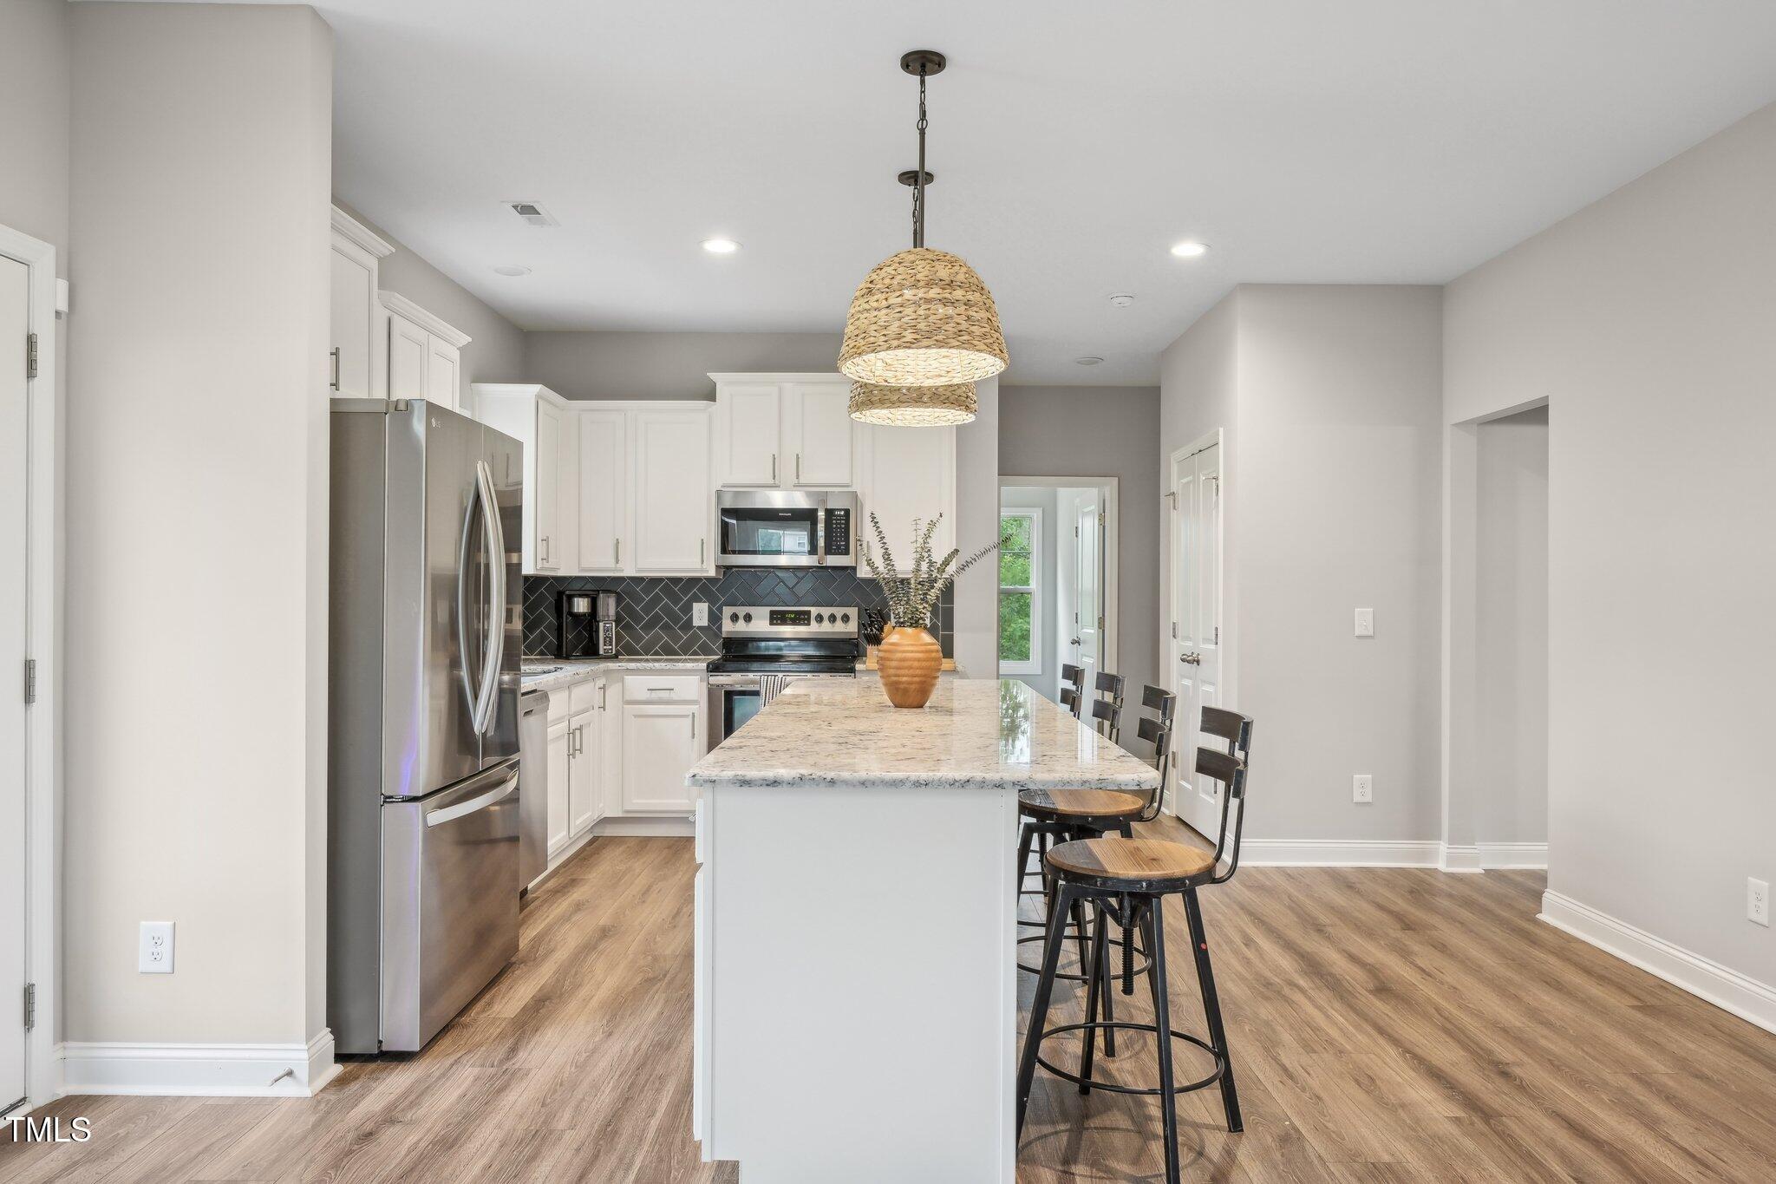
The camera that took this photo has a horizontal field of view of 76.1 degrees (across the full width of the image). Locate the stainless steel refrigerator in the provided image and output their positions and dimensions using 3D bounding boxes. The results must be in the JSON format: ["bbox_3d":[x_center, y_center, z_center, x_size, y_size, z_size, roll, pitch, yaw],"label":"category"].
[{"bbox_3d":[-1.624,0.380,3.508,0.840,1.810,0.830,0,0,1],"label":"stainless steel refrigerator"}]

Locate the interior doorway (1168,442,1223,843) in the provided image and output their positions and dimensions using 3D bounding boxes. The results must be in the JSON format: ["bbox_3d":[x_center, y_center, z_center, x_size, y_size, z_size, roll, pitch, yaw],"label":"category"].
[{"bbox_3d":[1.665,0.242,6.005,0.110,2.065,0.990,0,0,0],"label":"interior doorway"}]

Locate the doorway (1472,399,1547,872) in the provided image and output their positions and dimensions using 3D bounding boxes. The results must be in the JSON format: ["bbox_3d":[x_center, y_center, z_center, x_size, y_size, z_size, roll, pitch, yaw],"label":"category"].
[{"bbox_3d":[2.667,0.268,4.876,0.130,2.081,0.810,0,0,1],"label":"doorway"}]

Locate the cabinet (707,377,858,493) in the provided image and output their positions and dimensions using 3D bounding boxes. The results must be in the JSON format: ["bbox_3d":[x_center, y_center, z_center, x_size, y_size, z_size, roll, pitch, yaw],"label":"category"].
[{"bbox_3d":[-0.536,-0.858,6.270,0.780,0.618,0.360,0,0,0],"label":"cabinet"}]

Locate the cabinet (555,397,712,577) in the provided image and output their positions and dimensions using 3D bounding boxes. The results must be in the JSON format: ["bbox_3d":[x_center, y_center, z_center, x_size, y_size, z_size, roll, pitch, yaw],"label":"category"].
[{"bbox_3d":[-1.355,-0.552,6.270,0.870,0.932,0.360,0,0,0],"label":"cabinet"}]

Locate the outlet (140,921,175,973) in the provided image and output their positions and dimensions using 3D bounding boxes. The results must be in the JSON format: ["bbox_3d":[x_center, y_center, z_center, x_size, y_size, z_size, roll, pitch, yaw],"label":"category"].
[{"bbox_3d":[-1.880,0.916,2.919,0.090,0.131,0.012,0,0,1],"label":"outlet"}]

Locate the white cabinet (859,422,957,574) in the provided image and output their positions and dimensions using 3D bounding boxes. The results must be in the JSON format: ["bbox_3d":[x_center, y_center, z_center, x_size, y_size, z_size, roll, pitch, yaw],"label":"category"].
[{"bbox_3d":[0.103,-0.545,6.194,0.535,0.907,0.370,0,0,1],"label":"white cabinet"}]

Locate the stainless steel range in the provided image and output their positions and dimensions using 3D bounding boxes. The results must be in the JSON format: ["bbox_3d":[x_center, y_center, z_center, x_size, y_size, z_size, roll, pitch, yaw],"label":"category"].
[{"bbox_3d":[-0.541,0.677,6.095,0.757,1.195,0.670,0,0,0],"label":"stainless steel range"}]

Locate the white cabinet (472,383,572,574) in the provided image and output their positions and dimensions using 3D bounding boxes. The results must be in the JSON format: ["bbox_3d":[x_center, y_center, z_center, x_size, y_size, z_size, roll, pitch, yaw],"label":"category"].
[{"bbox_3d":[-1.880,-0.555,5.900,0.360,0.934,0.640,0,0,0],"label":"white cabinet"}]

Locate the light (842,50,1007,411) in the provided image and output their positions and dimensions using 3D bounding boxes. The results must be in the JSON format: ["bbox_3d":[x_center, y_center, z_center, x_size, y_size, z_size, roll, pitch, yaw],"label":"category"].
[{"bbox_3d":[0.104,-1.032,3.126,0.456,0.853,0.456,0,0,1],"label":"light"}]

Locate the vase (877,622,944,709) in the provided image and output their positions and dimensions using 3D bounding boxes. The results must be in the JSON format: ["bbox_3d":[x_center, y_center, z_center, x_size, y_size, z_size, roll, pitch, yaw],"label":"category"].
[{"bbox_3d":[0.075,0.247,3.789,0.218,0.266,0.218,0,0,1],"label":"vase"}]

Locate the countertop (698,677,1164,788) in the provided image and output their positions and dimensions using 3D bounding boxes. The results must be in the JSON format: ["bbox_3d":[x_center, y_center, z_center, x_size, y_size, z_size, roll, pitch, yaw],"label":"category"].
[{"bbox_3d":[0.070,0.383,3.480,0.960,0.033,2.420,0,0,0],"label":"countertop"}]

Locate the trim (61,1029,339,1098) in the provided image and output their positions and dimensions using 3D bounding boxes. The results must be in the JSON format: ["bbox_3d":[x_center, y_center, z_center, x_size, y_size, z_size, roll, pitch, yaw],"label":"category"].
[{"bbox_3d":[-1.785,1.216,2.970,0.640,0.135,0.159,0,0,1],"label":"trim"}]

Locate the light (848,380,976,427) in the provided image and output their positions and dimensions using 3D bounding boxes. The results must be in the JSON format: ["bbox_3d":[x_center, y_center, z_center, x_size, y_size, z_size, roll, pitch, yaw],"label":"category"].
[{"bbox_3d":[0.090,-0.782,4.020,0.460,0.335,0.460,0,0,0],"label":"light"}]

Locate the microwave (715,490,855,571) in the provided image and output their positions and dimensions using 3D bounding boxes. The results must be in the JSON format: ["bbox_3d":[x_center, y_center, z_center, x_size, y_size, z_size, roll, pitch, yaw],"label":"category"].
[{"bbox_3d":[-0.536,-0.334,6.250,0.756,0.408,0.400,0,0,0],"label":"microwave"}]

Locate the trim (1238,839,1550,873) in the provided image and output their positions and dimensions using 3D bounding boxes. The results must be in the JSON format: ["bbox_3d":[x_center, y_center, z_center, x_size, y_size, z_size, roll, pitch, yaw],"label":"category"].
[{"bbox_3d":[2.335,1.212,5.235,1.410,0.133,0.130,0,0,0],"label":"trim"}]

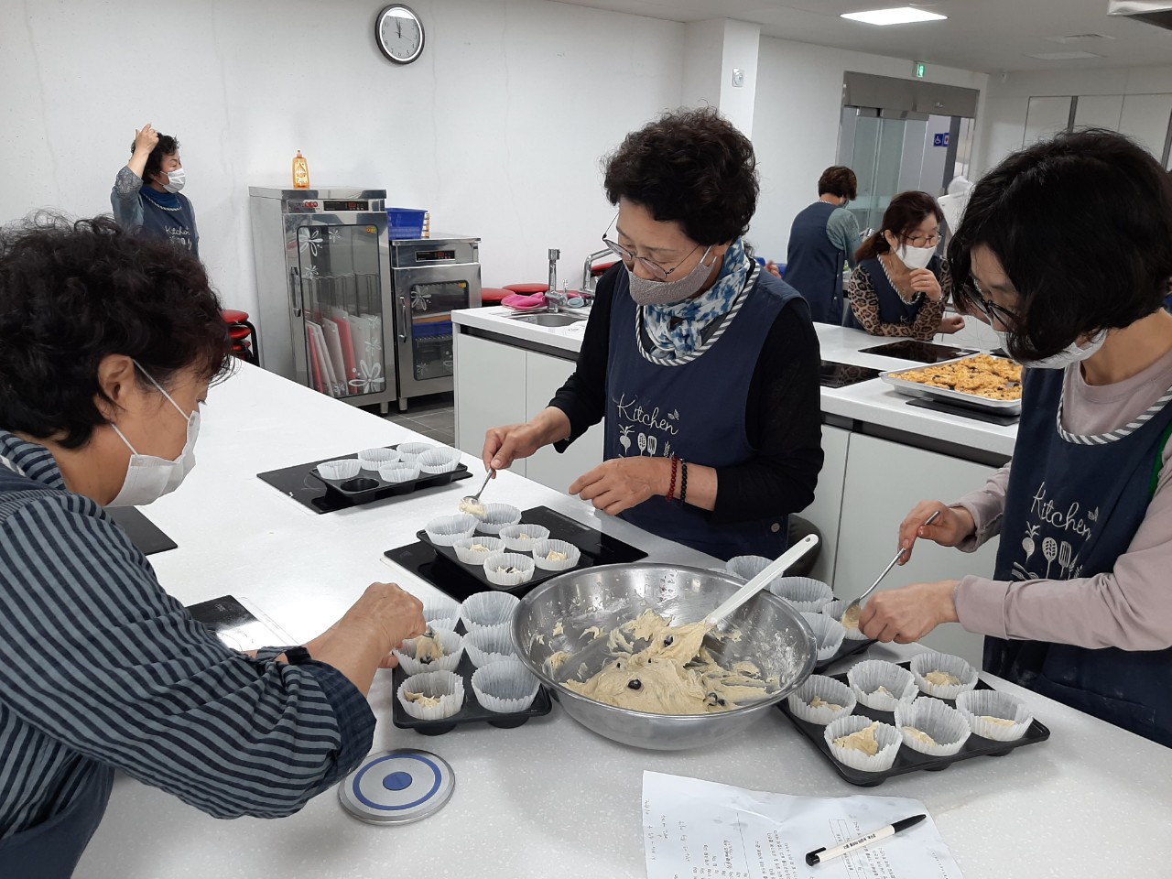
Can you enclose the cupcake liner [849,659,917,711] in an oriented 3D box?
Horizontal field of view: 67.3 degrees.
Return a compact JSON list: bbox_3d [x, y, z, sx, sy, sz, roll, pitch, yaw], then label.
[{"bbox_3d":[0.351,0.306,1.048,0.080,0.049,0.080,1,17,0],"label":"cupcake liner"}]

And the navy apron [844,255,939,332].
[{"bbox_3d":[1.312,-0.486,3.723,0.400,0.580,0.280,1,17,1],"label":"navy apron"}]

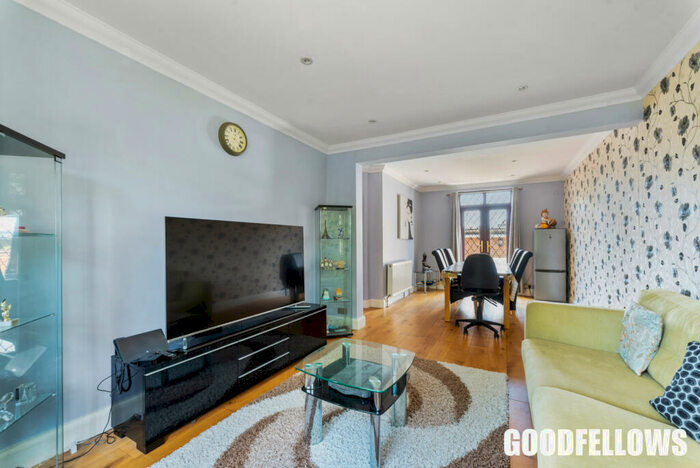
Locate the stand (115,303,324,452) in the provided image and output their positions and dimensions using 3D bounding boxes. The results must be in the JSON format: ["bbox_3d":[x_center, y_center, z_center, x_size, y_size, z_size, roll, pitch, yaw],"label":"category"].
[{"bbox_3d":[-0.890,1.028,2.416,0.430,0.475,1.780,0,-2,30],"label":"stand"}]

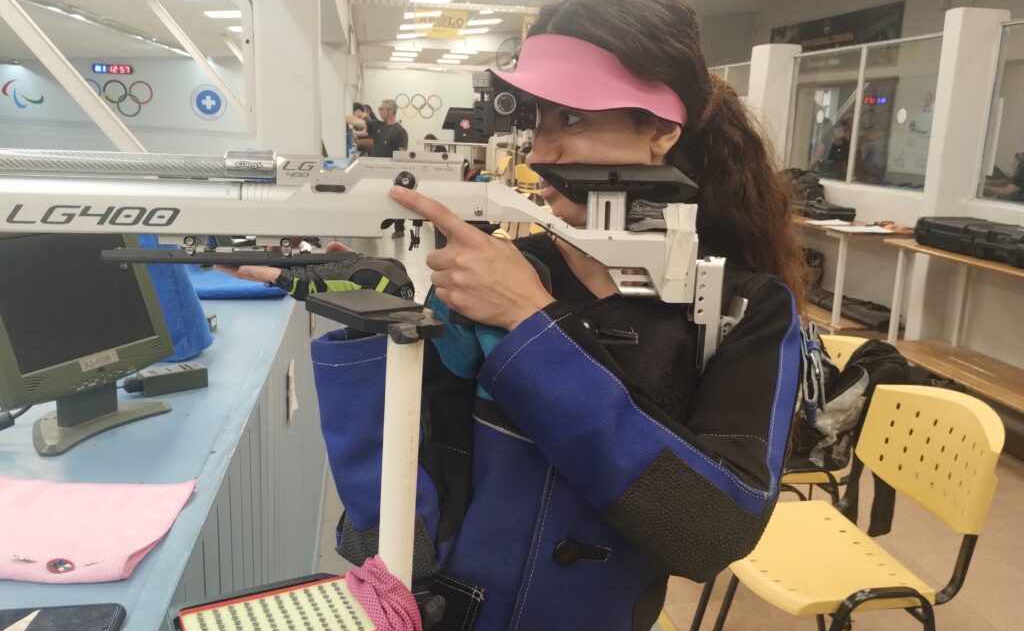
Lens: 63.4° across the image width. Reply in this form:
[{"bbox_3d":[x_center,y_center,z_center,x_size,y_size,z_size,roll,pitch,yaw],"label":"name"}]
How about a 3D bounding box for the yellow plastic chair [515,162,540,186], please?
[{"bbox_3d":[0.173,-1.702,11.713,0.500,0.805,0.530,2,13,4],"label":"yellow plastic chair"}]

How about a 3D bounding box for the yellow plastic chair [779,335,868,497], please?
[{"bbox_3d":[0.768,0.435,2.463,0.520,0.805,0.500,-1,13,-10],"label":"yellow plastic chair"}]

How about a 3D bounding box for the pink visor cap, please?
[{"bbox_3d":[0.078,-0.253,0.890,0.215,0.090,0.175,7,20,-15],"label":"pink visor cap"}]

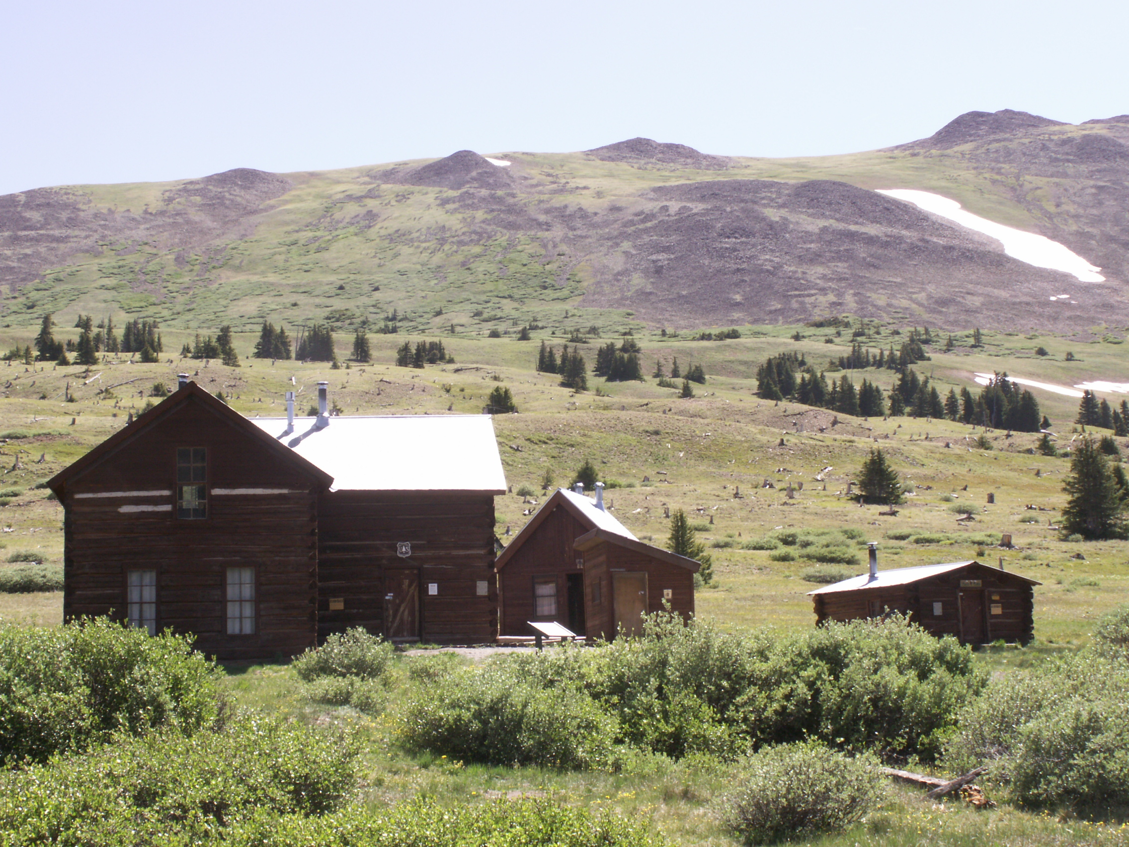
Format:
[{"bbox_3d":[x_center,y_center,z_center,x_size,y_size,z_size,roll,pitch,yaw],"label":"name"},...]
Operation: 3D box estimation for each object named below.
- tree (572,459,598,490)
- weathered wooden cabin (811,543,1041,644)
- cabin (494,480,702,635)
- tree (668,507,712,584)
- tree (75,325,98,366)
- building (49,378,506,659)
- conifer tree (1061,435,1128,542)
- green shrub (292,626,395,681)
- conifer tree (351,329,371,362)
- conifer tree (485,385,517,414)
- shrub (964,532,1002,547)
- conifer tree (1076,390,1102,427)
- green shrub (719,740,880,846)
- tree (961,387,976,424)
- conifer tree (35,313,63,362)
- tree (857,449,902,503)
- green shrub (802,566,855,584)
[{"bbox_3d":[1.691,4.210,165.000,2.094,2.591,1.885,-2,-8,0],"label":"tree"},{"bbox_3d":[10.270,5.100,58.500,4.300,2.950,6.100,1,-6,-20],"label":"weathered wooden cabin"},{"bbox_3d":[0.950,4.380,60.700,5.900,4.750,7.000,-2,-8,3],"label":"cabin"},{"bbox_3d":[5.884,5.801,95.000,2.050,3.605,1.742,-2,-8,0],"label":"tree"},{"bbox_3d":[-76.834,-12.475,325.000,3.540,6.380,3.440,0,-6,-13],"label":"tree"},{"bbox_3d":[-8.482,3.415,60.814,12.800,7.800,10.400,0,-8,-10],"label":"building"},{"bbox_3d":[29.312,3.566,112.000,3.660,5.720,3.550,-2,-6,15],"label":"conifer tree"},{"bbox_3d":[-5.135,5.351,47.000,2.380,1.270,2.020,0,-6,-6],"label":"green shrub"},{"bbox_3d":[-33.178,-12.739,330.000,3.170,5.470,3.070,0,-6,-6],"label":"conifer tree"},{"bbox_3d":[-7.485,-2.879,240.000,3.656,3.350,3.290,-2,-8,0],"label":"conifer tree"},{"bbox_3d":[21.502,5.988,104.000,1.950,0.720,1.560,-2,-6,12],"label":"shrub"},{"bbox_3d":[66.180,-1.891,255.000,3.129,4.560,2.816,-2,-8,0],"label":"conifer tree"},{"bbox_3d":[2.065,3.202,17.500,1.348,0.859,1.145,-2,-8,0],"label":"green shrub"},{"bbox_3d":[59.932,-2.683,300.000,2.220,5.500,2.160,-2,-6,11],"label":"tree"},{"bbox_3d":[-79.170,-13.116,310.000,4.197,7.437,3.777,-2,-8,0],"label":"conifer tree"},{"bbox_3d":[22.299,3.742,143.000,3.240,4.050,3.150,-2,-6,9],"label":"tree"},{"bbox_3d":[10.434,5.984,80.000,2.130,0.660,1.700,-2,-6,7],"label":"green shrub"}]

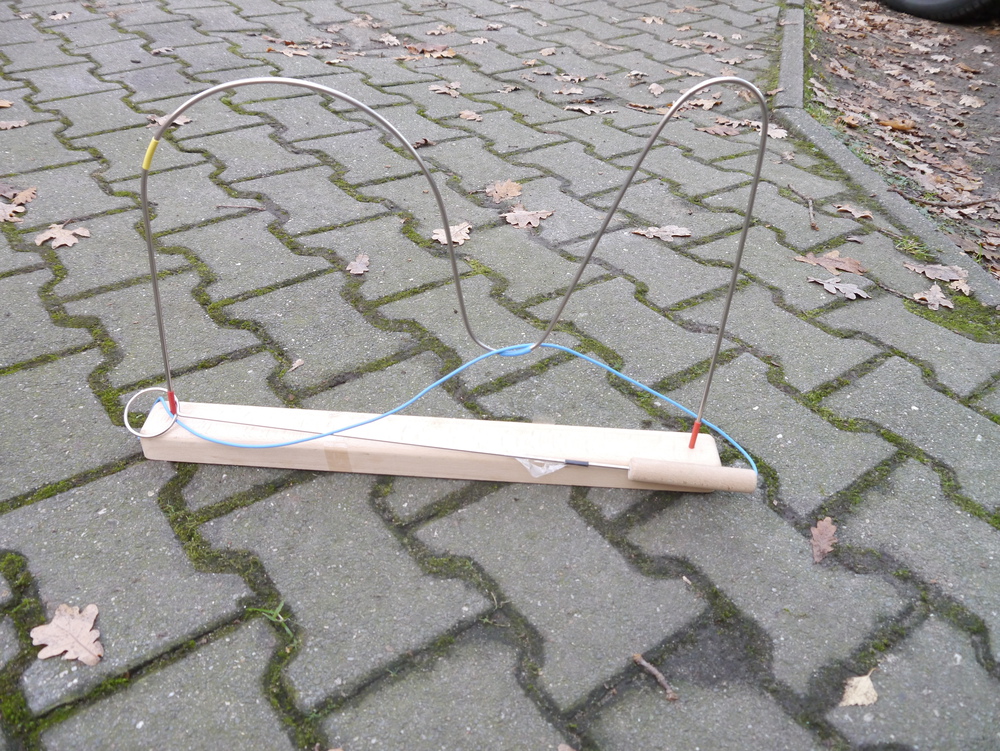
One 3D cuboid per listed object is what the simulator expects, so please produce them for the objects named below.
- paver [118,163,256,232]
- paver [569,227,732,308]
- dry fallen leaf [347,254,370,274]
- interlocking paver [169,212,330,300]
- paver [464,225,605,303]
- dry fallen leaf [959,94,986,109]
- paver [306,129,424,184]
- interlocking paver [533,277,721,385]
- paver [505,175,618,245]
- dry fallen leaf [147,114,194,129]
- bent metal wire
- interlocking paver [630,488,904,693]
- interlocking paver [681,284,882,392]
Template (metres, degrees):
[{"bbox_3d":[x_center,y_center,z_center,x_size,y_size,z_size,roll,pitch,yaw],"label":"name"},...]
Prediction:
[{"bbox_3d":[-0.449,-0.225,1.163,0.160,0.070,0.195,-24,45,-33],"label":"paver"},{"bbox_3d":[0.196,-0.122,1.086,0.158,0.070,0.195,-22,44,-32],"label":"paver"},{"bbox_3d":[-0.176,-0.139,1.004,0.028,0.010,0.049,-2,37,-8],"label":"dry fallen leaf"},{"bbox_3d":[-0.325,-0.128,1.040,0.158,0.070,0.195,-22,44,-32],"label":"interlocking paver"},{"bbox_3d":[0.024,-0.125,1.067,0.154,0.070,0.193,-22,44,-31],"label":"paver"},{"bbox_3d":[0.996,-0.577,1.703,0.064,0.016,0.072,15,38,14],"label":"dry fallen leaf"},{"bbox_3d":[-0.227,-0.326,1.319,0.158,0.070,0.195,-22,44,-32],"label":"paver"},{"bbox_3d":[0.146,-0.025,0.944,0.154,0.070,0.193,-22,44,-31],"label":"interlocking paver"},{"bbox_3d":[0.072,-0.215,1.200,0.160,0.070,0.195,-21,43,-30],"label":"paver"},{"bbox_3d":[-0.548,-0.420,1.337,0.077,0.018,0.050,2,36,-3],"label":"dry fallen leaf"},{"bbox_3d":[-0.048,-0.080,0.635,0.472,0.326,0.022,4,36,-1],"label":"bent metal wire"},{"bbox_3d":[0.211,0.179,0.674,0.154,0.070,0.193,-22,44,-31],"label":"interlocking paver"},{"bbox_3d":[0.318,-0.022,0.957,0.154,0.070,0.193,-22,44,-31],"label":"interlocking paver"}]

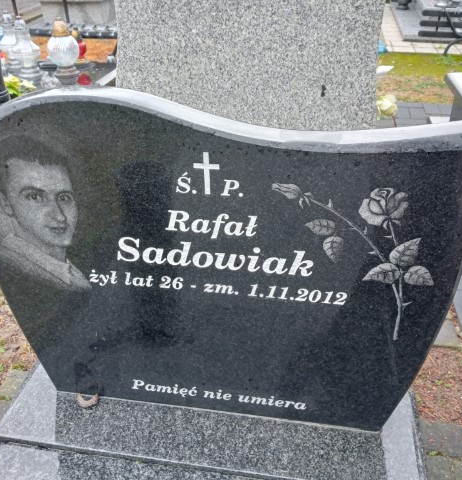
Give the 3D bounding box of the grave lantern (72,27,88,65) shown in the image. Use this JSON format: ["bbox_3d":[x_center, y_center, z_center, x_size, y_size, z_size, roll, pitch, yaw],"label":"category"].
[{"bbox_3d":[-0.977,-1.249,3.321,0.092,0.217,0.092,5,32,8],"label":"grave lantern"}]

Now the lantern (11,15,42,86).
[{"bbox_3d":[-1.174,-1.081,2.955,0.162,0.370,0.162,5,32,8],"label":"lantern"}]

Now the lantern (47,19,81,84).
[{"bbox_3d":[-0.951,-1.074,2.947,0.182,0.356,0.182,5,32,8],"label":"lantern"}]

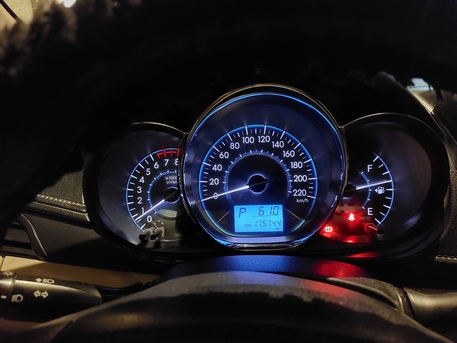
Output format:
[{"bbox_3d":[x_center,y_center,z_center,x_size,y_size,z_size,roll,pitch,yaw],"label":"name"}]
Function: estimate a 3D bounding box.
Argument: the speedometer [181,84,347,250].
[{"bbox_3d":[0.032,-0.003,0.315,0.149,0.149,0.040,-2,-1,1],"label":"speedometer"}]

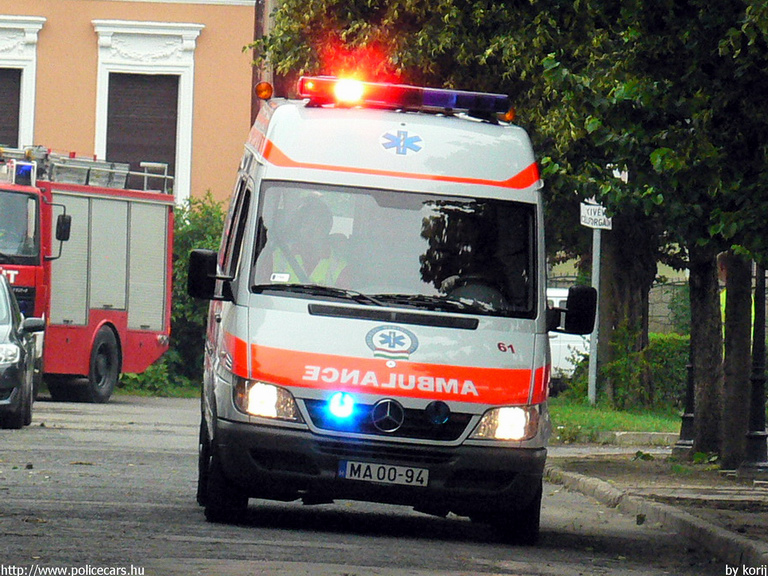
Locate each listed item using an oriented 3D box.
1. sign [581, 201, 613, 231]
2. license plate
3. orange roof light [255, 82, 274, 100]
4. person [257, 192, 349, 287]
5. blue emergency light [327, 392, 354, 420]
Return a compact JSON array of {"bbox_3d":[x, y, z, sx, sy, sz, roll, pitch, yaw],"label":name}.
[{"bbox_3d":[2.519,-0.848,60.500,0.400,0.270,0.030,5,0,3],"label":"sign"},{"bbox_3d":[-0.001,1.072,29.450,0.520,0.110,0.015,5,-6,-3],"label":"license plate"},{"bbox_3d":[-0.784,-1.297,33.500,0.120,0.120,0.100,5,0,-3],"label":"orange roof light"},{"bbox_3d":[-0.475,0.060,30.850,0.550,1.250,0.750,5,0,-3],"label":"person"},{"bbox_3d":[-0.246,0.686,29.550,0.138,0.138,0.080,5,0,-3],"label":"blue emergency light"}]

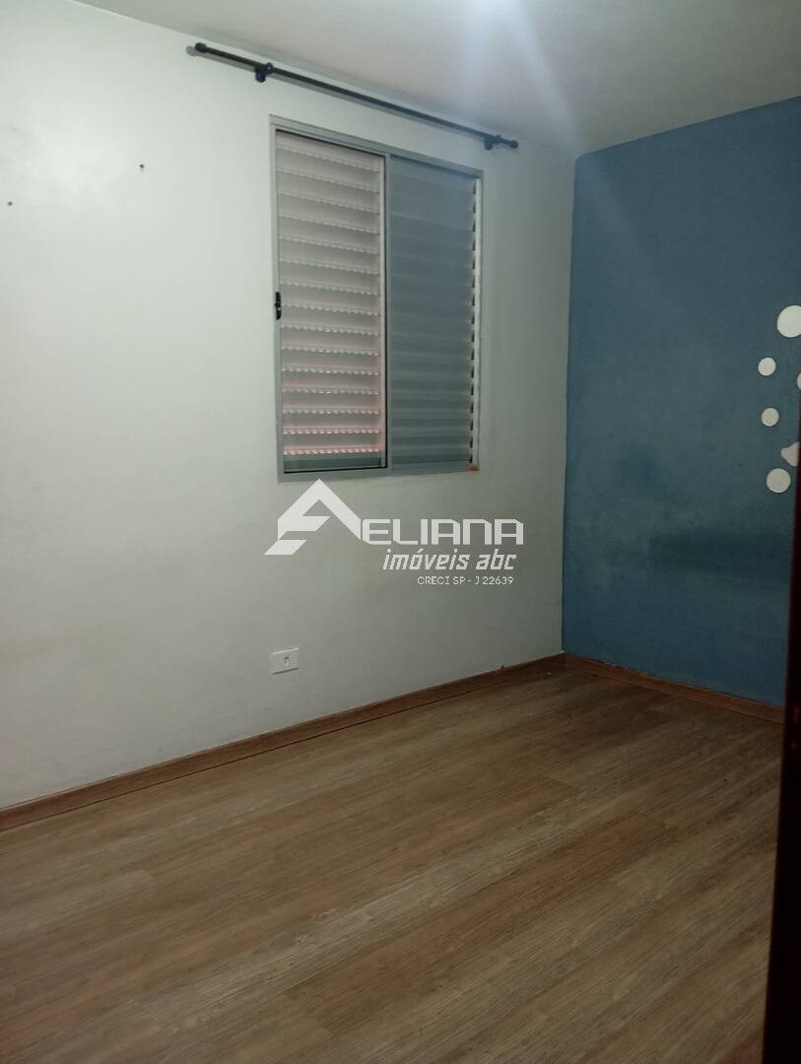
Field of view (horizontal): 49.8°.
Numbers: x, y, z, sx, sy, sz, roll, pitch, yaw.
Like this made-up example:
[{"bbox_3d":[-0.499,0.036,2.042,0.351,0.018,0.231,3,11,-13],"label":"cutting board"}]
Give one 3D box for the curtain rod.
[{"bbox_3d":[-0.077,-1.539,3.117,1.478,0.046,0.075,-7,10,-41],"label":"curtain rod"}]

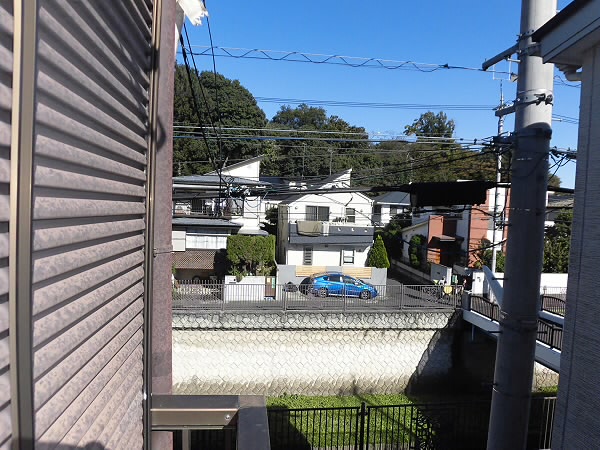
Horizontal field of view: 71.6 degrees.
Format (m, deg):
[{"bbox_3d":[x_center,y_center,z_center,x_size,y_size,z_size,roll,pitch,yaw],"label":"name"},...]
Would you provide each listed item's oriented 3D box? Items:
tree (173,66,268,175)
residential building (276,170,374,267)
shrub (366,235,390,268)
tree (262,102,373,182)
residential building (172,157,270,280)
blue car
[{"bbox_3d":[-10.149,-10.545,49.669,13.000,16.500,12.000,2,2,-4],"label":"tree"},{"bbox_3d":[1.660,-0.204,32.711,6.200,8.500,8.200,2,2,-7],"label":"residential building"},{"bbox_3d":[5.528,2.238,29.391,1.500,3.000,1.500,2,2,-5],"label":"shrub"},{"bbox_3d":[2.604,-9.203,55.701,15.000,14.500,12.500,2,2,-4],"label":"tree"},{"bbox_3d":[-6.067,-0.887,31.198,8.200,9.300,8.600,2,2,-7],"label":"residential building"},{"bbox_3d":[2.735,3.846,27.251,4.450,1.500,1.750,2,2,-3],"label":"blue car"}]

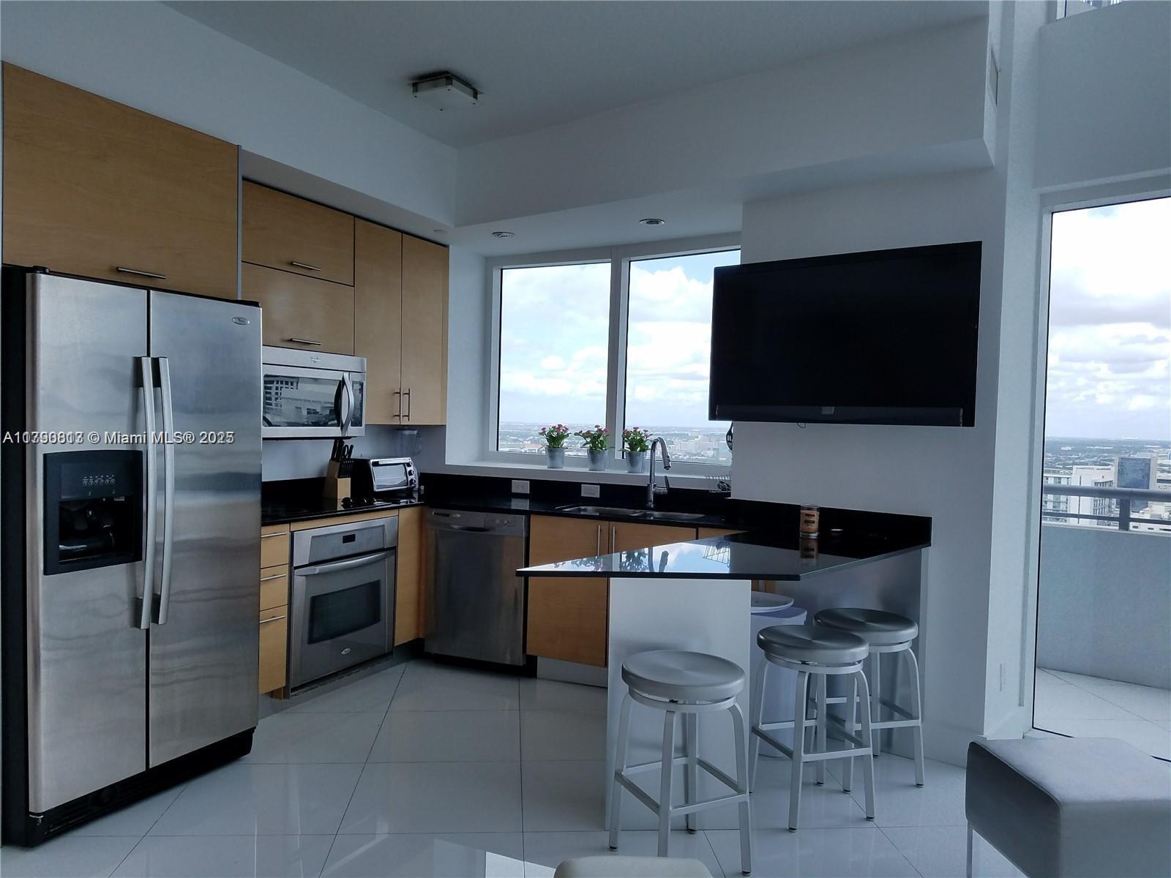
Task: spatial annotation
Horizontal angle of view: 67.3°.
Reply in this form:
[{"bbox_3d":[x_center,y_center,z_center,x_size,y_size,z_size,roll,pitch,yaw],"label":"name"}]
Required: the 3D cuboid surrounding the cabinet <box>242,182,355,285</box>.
[{"bbox_3d":[-1.543,-1.011,4.450,0.345,0.377,0.757,2,1,26],"label":"cabinet"}]

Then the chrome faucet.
[{"bbox_3d":[0.422,0.182,4.764,0.104,0.382,0.218,1,2,-22],"label":"chrome faucet"}]

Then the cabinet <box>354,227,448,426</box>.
[{"bbox_3d":[-1.206,-0.633,5.145,0.346,1.099,0.904,2,2,24],"label":"cabinet"}]

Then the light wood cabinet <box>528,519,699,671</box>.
[{"bbox_3d":[0.232,0.779,4.651,0.900,0.749,0.594,2,2,24],"label":"light wood cabinet"}]

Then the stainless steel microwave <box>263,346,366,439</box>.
[{"bbox_3d":[-1.521,-0.224,4.451,0.420,0.420,0.757,2,1,26],"label":"stainless steel microwave"}]

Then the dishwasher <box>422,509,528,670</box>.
[{"bbox_3d":[-0.477,0.779,4.957,0.612,0.792,0.594,2,2,24],"label":"dishwasher"}]

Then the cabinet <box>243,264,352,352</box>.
[{"bbox_3d":[-1.550,-0.634,4.458,0.345,0.377,0.757,2,1,26],"label":"cabinet"}]

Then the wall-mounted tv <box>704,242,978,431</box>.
[{"bbox_3d":[1.083,-0.422,3.788,1.174,0.711,0.099,2,2,38],"label":"wall-mounted tv"}]

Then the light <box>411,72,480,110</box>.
[{"bbox_3d":[-0.647,-1.595,4.084,0.235,0.070,0.235,2,1,26],"label":"light"}]

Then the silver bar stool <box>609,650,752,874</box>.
[{"bbox_3d":[0.295,1.006,2.727,0.376,0.612,0.376,1,1,0],"label":"silver bar stool"}]

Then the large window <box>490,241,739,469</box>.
[{"bbox_3d":[0.158,-0.490,5.363,1.853,1.317,0.119,2,2,33],"label":"large window"}]

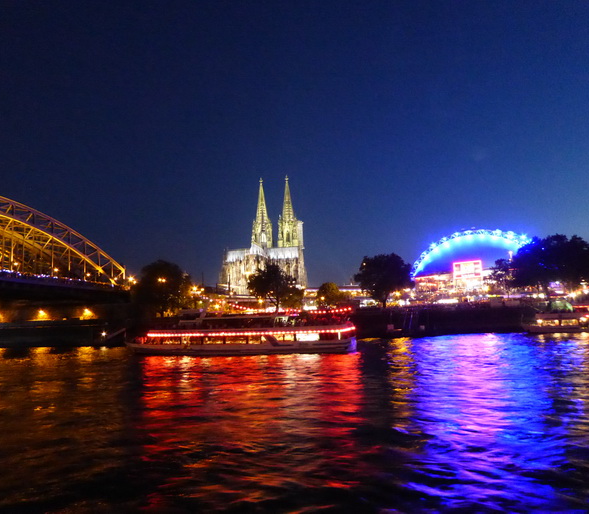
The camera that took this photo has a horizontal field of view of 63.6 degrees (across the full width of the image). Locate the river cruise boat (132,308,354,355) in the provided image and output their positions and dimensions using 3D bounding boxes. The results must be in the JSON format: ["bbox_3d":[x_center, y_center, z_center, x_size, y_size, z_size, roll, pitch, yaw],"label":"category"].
[{"bbox_3d":[-11.691,15.142,95.333,48.386,8.200,8.600,-3,-7,10],"label":"river cruise boat"}]

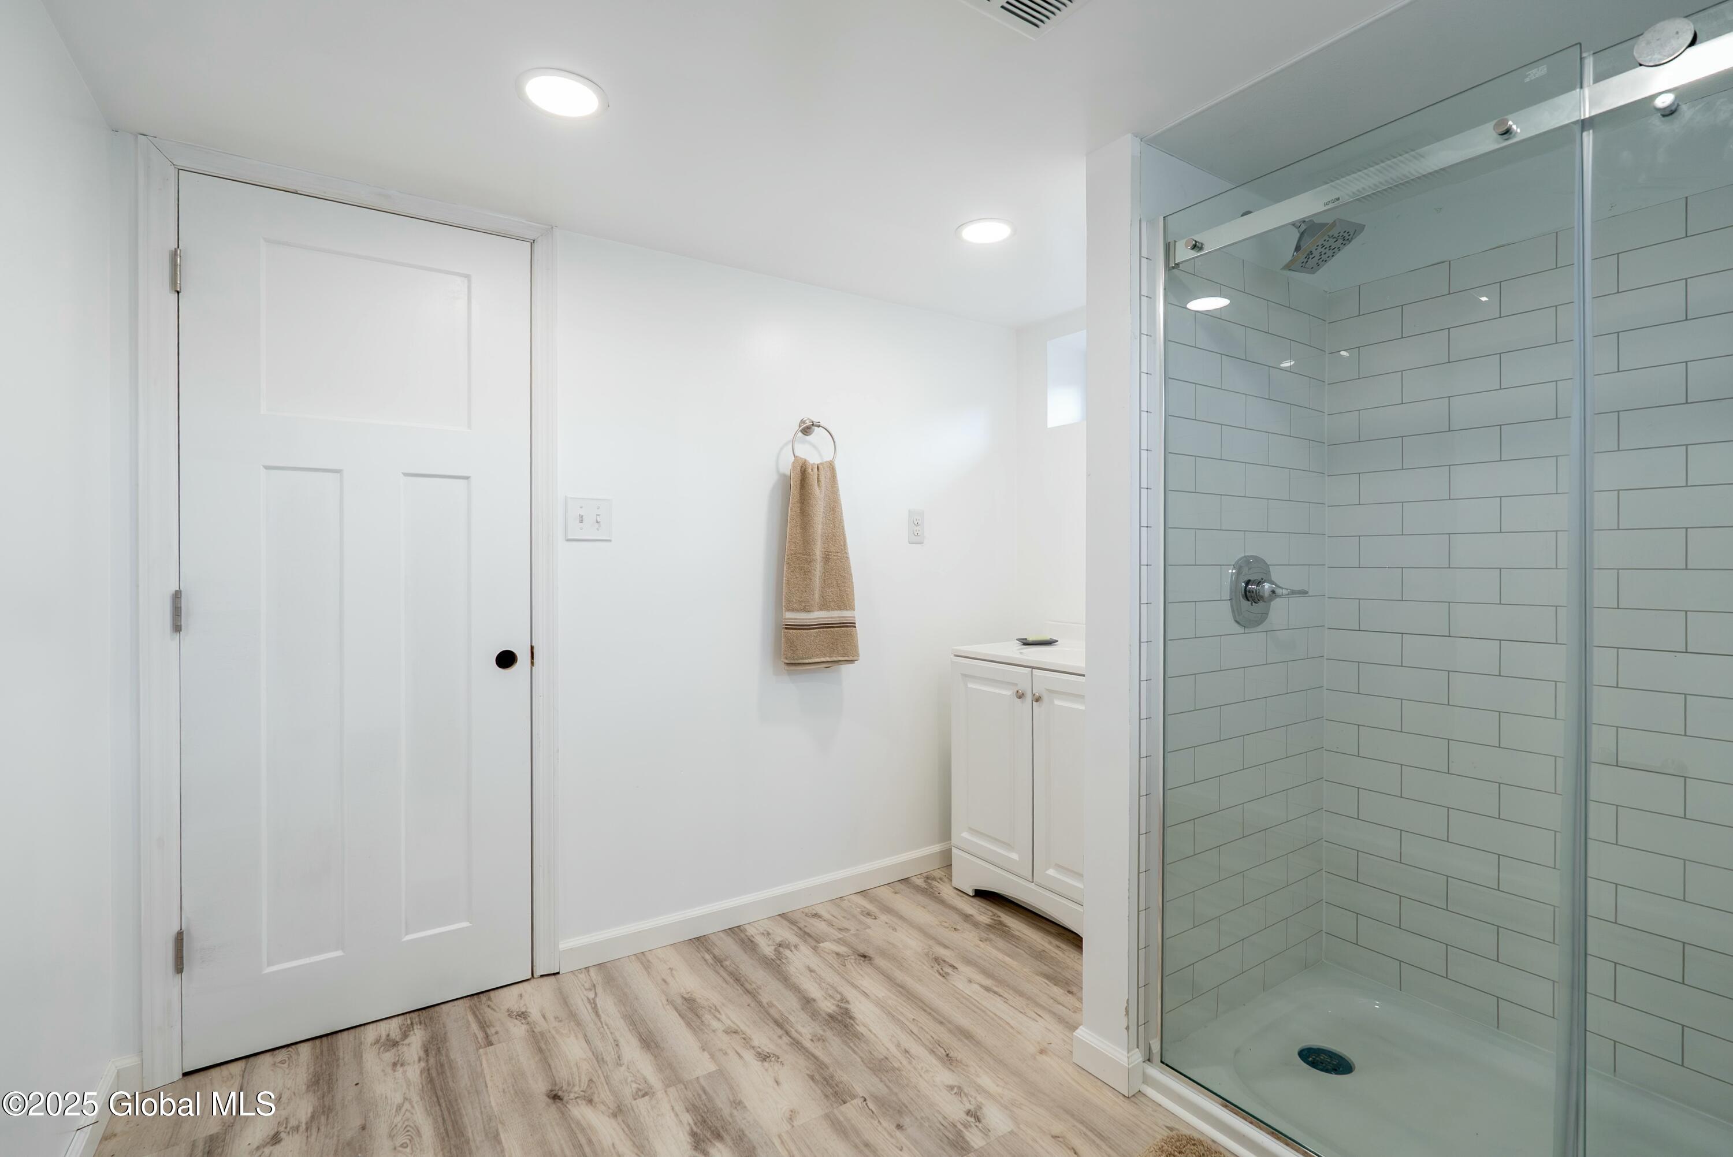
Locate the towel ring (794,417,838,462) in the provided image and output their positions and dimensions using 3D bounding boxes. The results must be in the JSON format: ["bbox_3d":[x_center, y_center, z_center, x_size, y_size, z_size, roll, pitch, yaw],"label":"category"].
[{"bbox_3d":[-0.177,-0.426,2.511,0.164,0.165,0.076,0,1,-34],"label":"towel ring"}]

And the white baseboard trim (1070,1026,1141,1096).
[{"bbox_3d":[0.525,1.044,1.682,0.045,0.084,0.147,0,1,-34],"label":"white baseboard trim"}]

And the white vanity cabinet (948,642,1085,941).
[{"bbox_3d":[0.705,0.662,2.503,0.480,0.833,0.765,0,1,-34],"label":"white vanity cabinet"}]

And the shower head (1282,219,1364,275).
[{"bbox_3d":[1.013,-0.770,1.739,0.135,0.080,0.135,-10,-25,-33],"label":"shower head"}]

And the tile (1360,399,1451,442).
[{"bbox_3d":[1.342,-0.391,1.925,0.009,0.080,0.197,0,1,-34],"label":"tile"}]

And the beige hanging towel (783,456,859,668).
[{"bbox_3d":[-0.146,-0.055,2.510,0.268,0.672,0.070,0,1,-34],"label":"beige hanging towel"}]

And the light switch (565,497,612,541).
[{"bbox_3d":[-0.773,-0.165,2.145,0.125,0.123,0.015,0,1,-34],"label":"light switch"}]

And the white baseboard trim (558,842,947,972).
[{"bbox_3d":[-0.186,1.038,2.553,1.573,0.084,0.014,0,1,-34],"label":"white baseboard trim"}]

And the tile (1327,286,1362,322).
[{"bbox_3d":[1.262,-0.720,2.038,0.009,0.080,0.079,0,1,-34],"label":"tile"}]

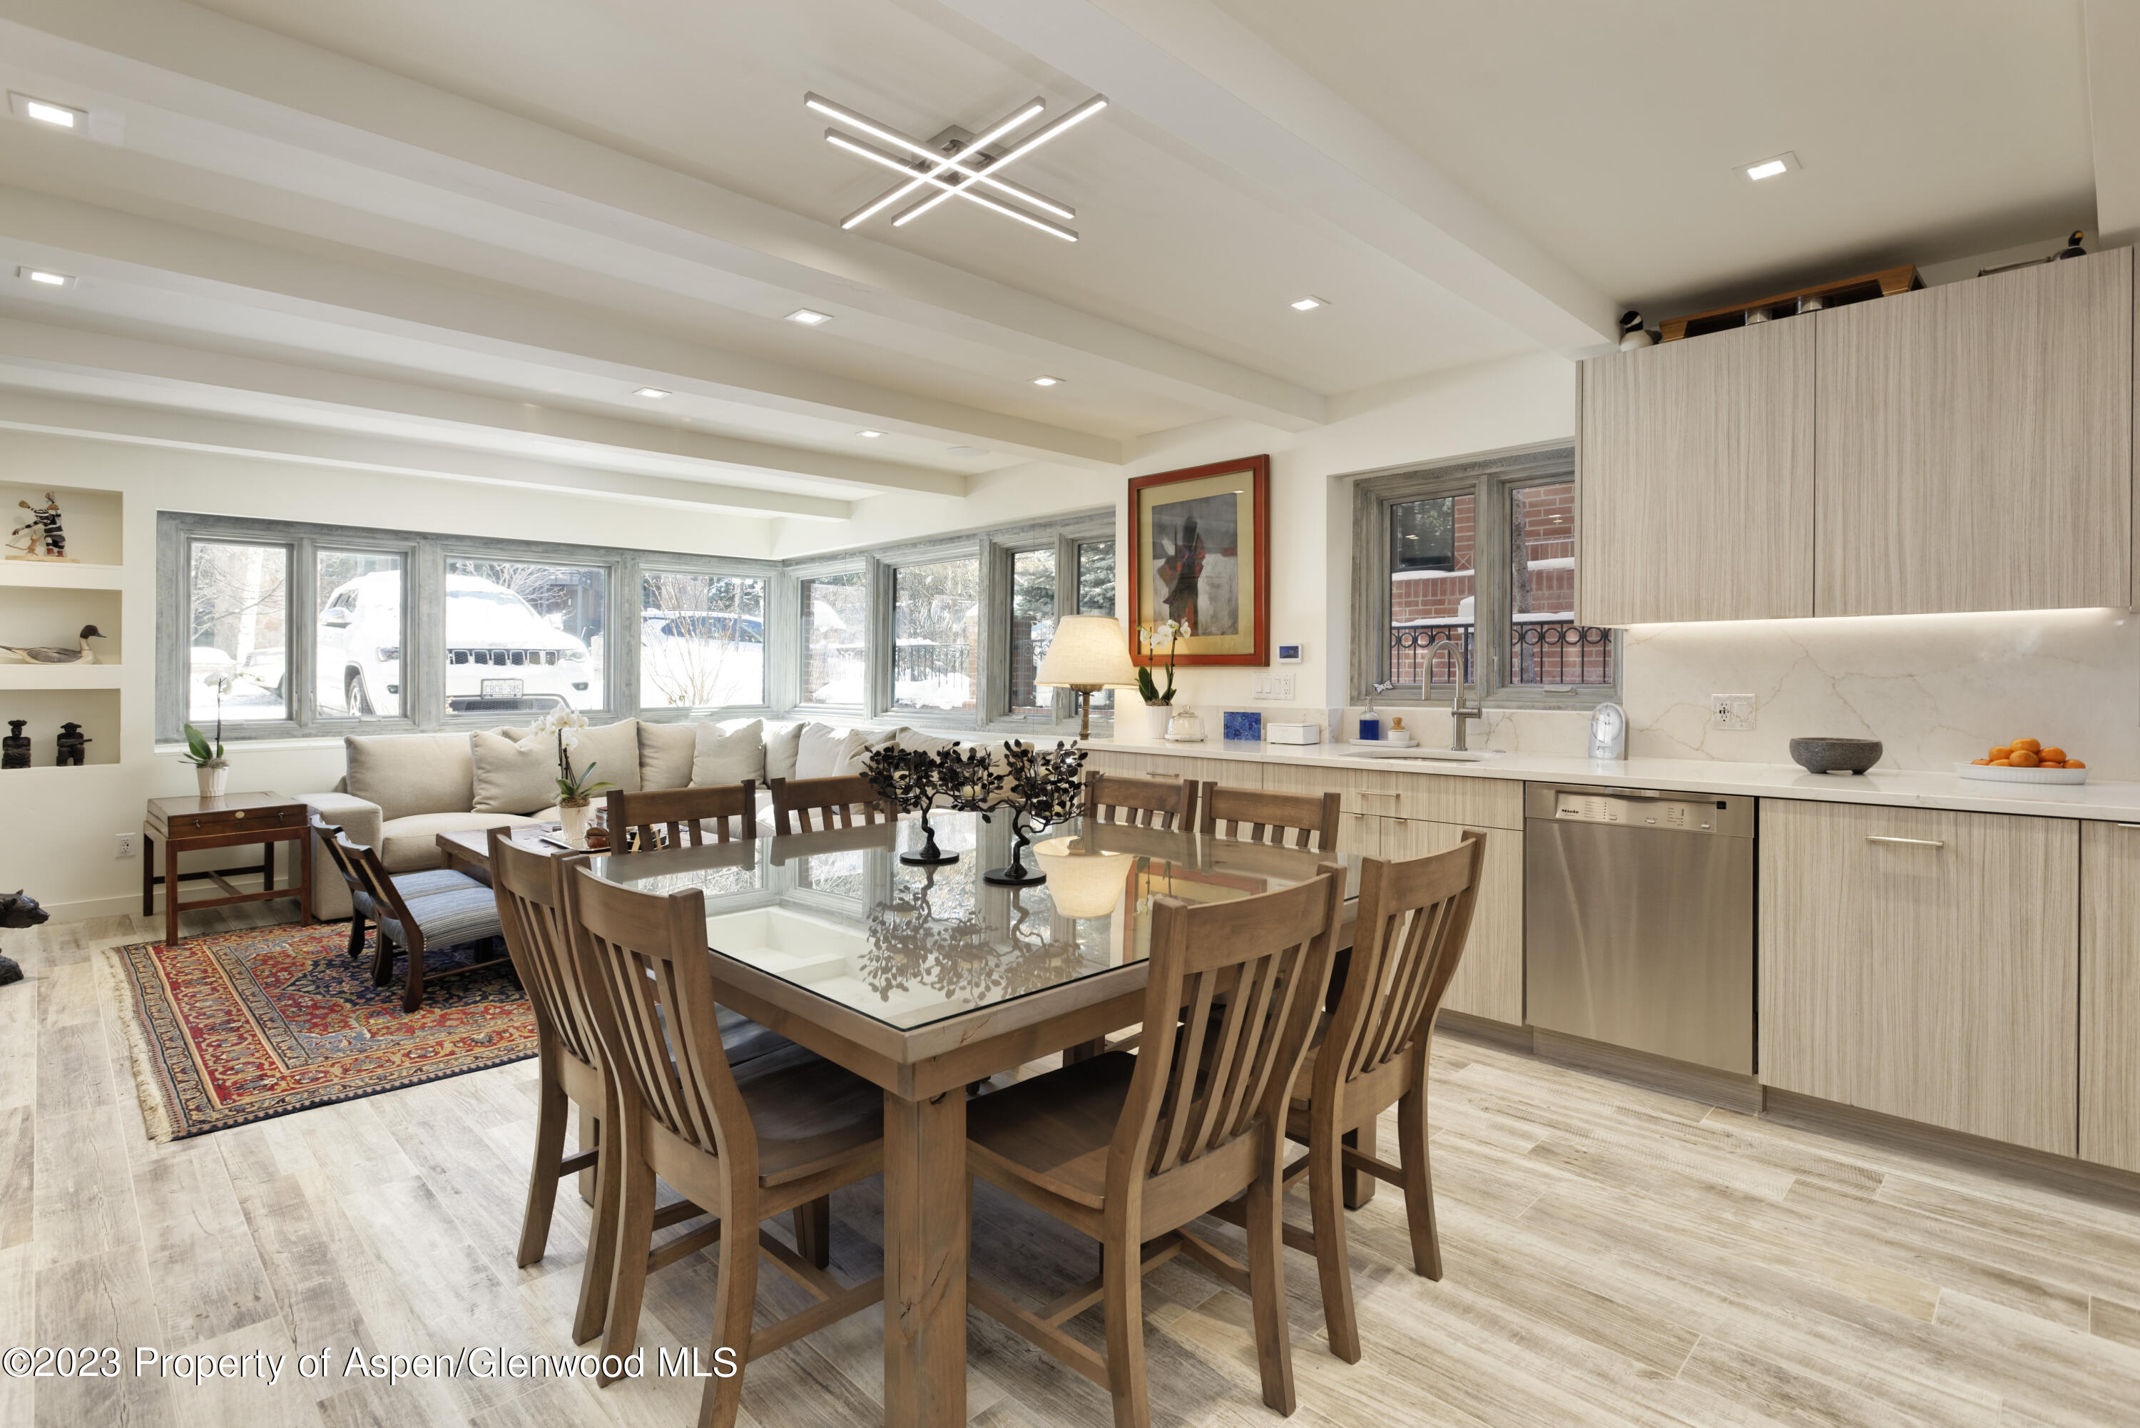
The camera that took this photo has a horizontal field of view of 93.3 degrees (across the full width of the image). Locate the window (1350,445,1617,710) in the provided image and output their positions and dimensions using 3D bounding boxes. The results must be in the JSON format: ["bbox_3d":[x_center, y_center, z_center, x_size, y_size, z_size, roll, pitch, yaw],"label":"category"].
[{"bbox_3d":[1.664,-0.514,4.052,0.100,0.985,1.150,-1,2,-45],"label":"window"}]

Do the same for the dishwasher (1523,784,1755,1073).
[{"bbox_3d":[1.837,0.595,3.137,0.580,0.770,0.600,-2,3,-44],"label":"dishwasher"}]

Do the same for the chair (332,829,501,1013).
[{"bbox_3d":[-2.500,0.775,4.003,0.610,0.635,0.550,-2,3,-44],"label":"chair"}]

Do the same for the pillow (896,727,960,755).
[{"bbox_3d":[-0.801,0.307,5.686,0.500,0.460,0.200,1,3,37],"label":"pillow"}]

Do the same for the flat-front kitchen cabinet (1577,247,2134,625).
[{"bbox_3d":[2.209,-0.695,2.951,0.370,0.860,1.215,-1,2,-45],"label":"flat-front kitchen cabinet"}]

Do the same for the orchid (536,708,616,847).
[{"bbox_3d":[-2.199,0.283,4.500,0.240,0.615,0.290,-1,2,-45],"label":"orchid"}]

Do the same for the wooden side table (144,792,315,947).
[{"bbox_3d":[-4.332,0.761,5.195,0.930,0.605,0.545,1,3,42],"label":"wooden side table"}]

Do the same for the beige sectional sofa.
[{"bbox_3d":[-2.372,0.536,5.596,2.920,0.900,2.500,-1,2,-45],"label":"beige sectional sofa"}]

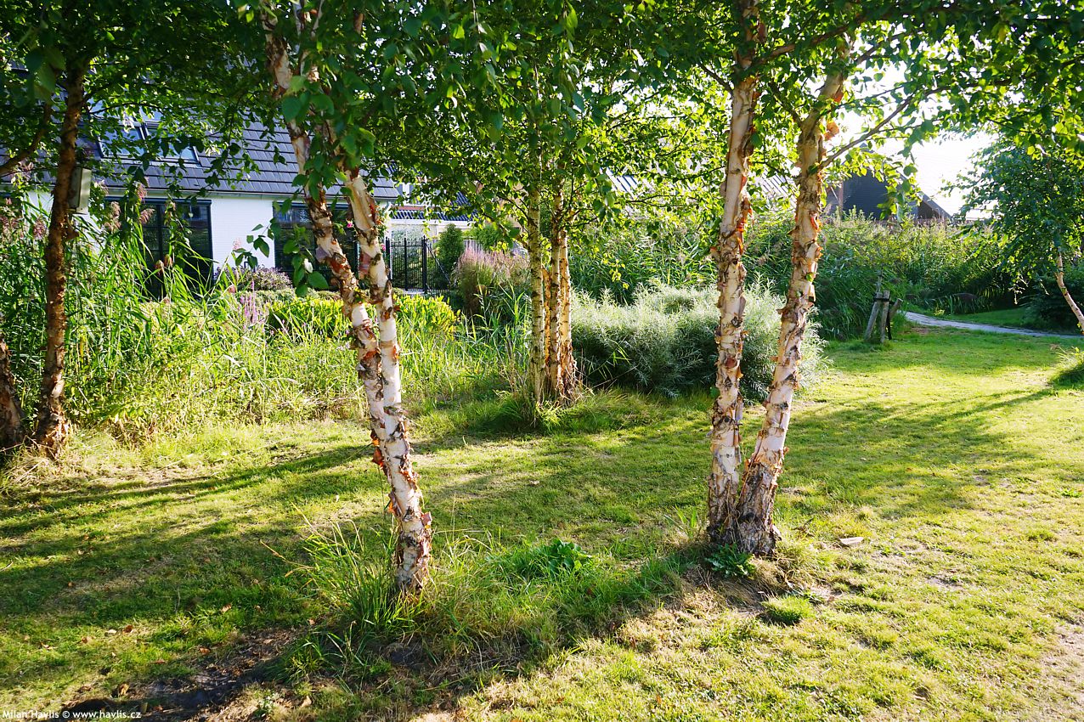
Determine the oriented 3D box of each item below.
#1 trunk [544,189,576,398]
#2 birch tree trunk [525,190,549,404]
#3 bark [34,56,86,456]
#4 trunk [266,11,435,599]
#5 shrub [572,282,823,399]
[{"bbox_3d":[0.188,-0.604,8.495,0.335,2.150,0.340,0,8,0],"label":"trunk"},{"bbox_3d":[-0.045,-0.569,8.348,0.220,2.120,0.190,0,8,0],"label":"birch tree trunk"},{"bbox_3d":[-3.660,-0.710,6.382,0.580,2.920,0.280,0,8,0],"label":"bark"},{"bbox_3d":[-0.860,-0.193,3.828,0.680,2.570,0.360,0,8,0],"label":"trunk"},{"bbox_3d":[1.725,-0.297,9.898,2.850,1.170,1.900,0,8,0],"label":"shrub"}]

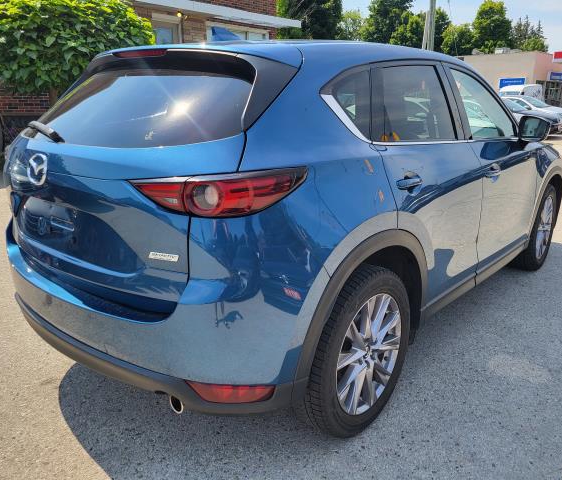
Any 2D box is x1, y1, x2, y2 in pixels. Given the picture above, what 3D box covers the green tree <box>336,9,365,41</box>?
[{"bbox_3d":[6.824,-17.875,48.481,6.000,9.818,6.000,2,16,7],"label":"green tree"}]

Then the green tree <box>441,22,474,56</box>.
[{"bbox_3d":[18.595,-18.020,51.254,4.200,9.500,4.200,12,20,40],"label":"green tree"}]

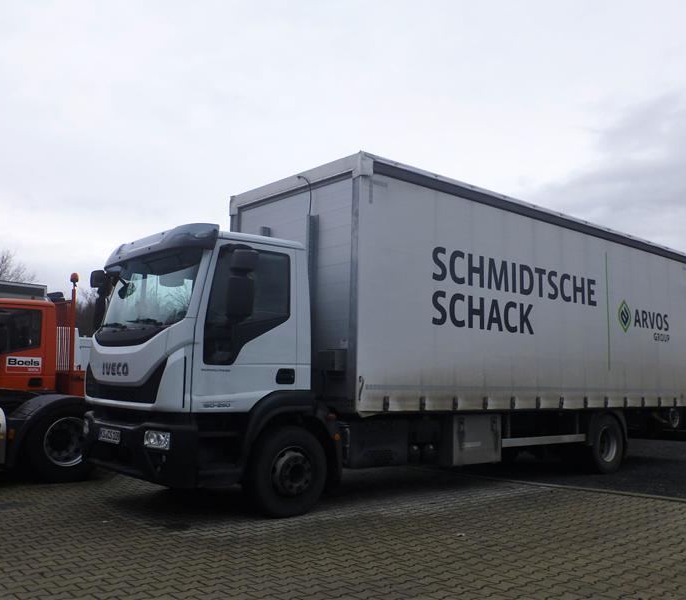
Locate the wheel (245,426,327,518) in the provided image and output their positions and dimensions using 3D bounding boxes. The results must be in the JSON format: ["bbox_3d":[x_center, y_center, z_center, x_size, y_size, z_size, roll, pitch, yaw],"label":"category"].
[{"bbox_3d":[-0.578,1.651,6.752,0.875,0.875,0.290,7,-9,-41],"label":"wheel"}]

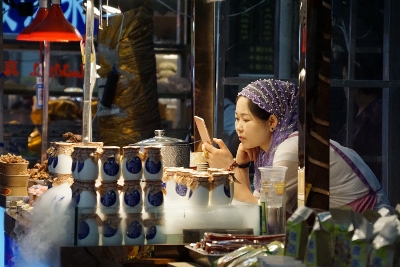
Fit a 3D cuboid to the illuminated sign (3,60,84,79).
[{"bbox_3d":[-0.665,-0.272,8.500,0.350,0.078,0.020,2,4,12],"label":"illuminated sign"}]

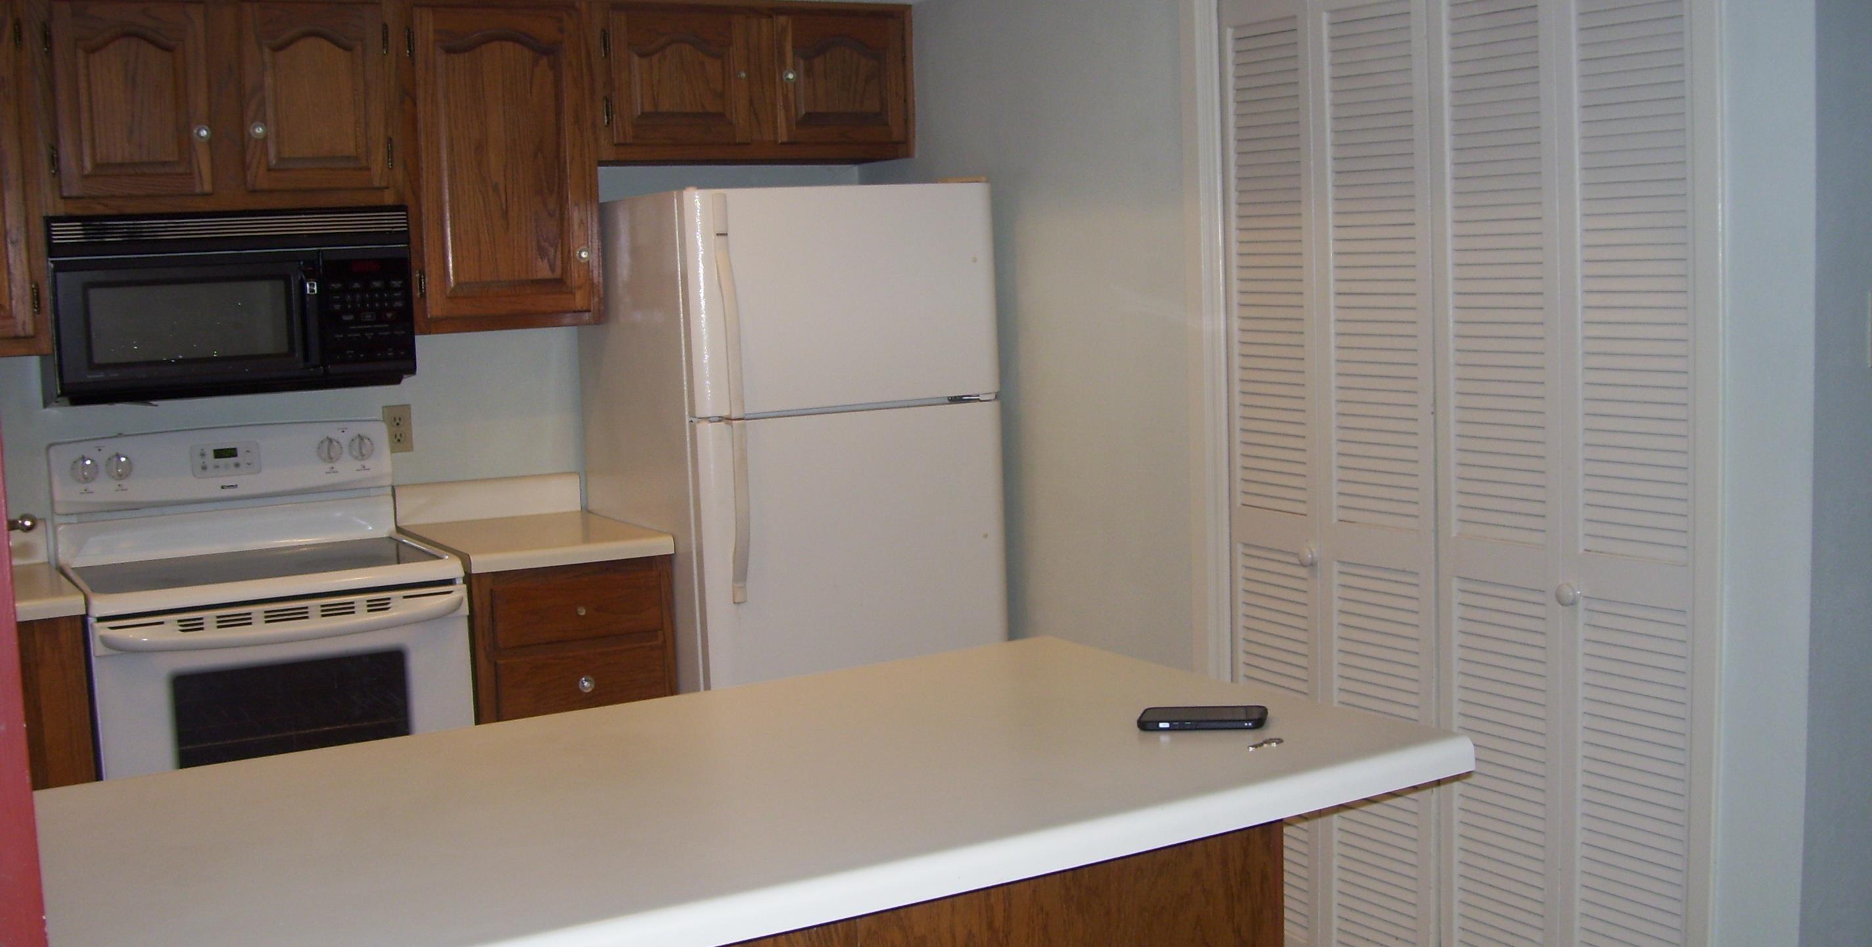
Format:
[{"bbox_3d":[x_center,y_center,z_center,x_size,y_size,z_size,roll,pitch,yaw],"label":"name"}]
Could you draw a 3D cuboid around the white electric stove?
[{"bbox_3d":[-1.506,0.516,4.406,0.759,1.187,0.670,-6,7,-30],"label":"white electric stove"}]

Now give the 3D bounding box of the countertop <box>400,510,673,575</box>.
[{"bbox_3d":[-0.983,0.163,4.710,0.477,0.039,0.655,-6,7,-30],"label":"countertop"}]

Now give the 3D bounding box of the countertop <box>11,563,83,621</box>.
[{"bbox_3d":[-2.049,0.265,4.106,0.408,0.039,0.615,-6,7,-30],"label":"countertop"}]

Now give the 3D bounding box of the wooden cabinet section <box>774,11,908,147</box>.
[{"bbox_3d":[-0.312,-1.031,5.182,0.395,0.335,0.330,-6,7,-30],"label":"wooden cabinet section"}]

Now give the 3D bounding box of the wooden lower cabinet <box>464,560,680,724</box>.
[{"bbox_3d":[-0.972,0.616,4.772,0.472,0.875,0.620,-6,7,-30],"label":"wooden lower cabinet"}]

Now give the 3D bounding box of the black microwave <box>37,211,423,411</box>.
[{"bbox_3d":[-1.620,-0.388,4.446,0.758,0.405,0.385,-6,7,-30],"label":"black microwave"}]

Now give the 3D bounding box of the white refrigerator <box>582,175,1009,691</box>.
[{"bbox_3d":[-0.357,0.163,4.896,0.758,1.707,0.860,-6,7,-30],"label":"white refrigerator"}]

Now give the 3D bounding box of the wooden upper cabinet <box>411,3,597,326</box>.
[{"bbox_3d":[-1.083,-0.740,4.758,0.455,0.770,0.340,-6,7,-30],"label":"wooden upper cabinet"}]

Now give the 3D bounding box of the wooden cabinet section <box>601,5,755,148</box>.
[{"bbox_3d":[-0.706,-0.988,4.953,0.390,0.335,0.330,-6,7,-30],"label":"wooden cabinet section"}]

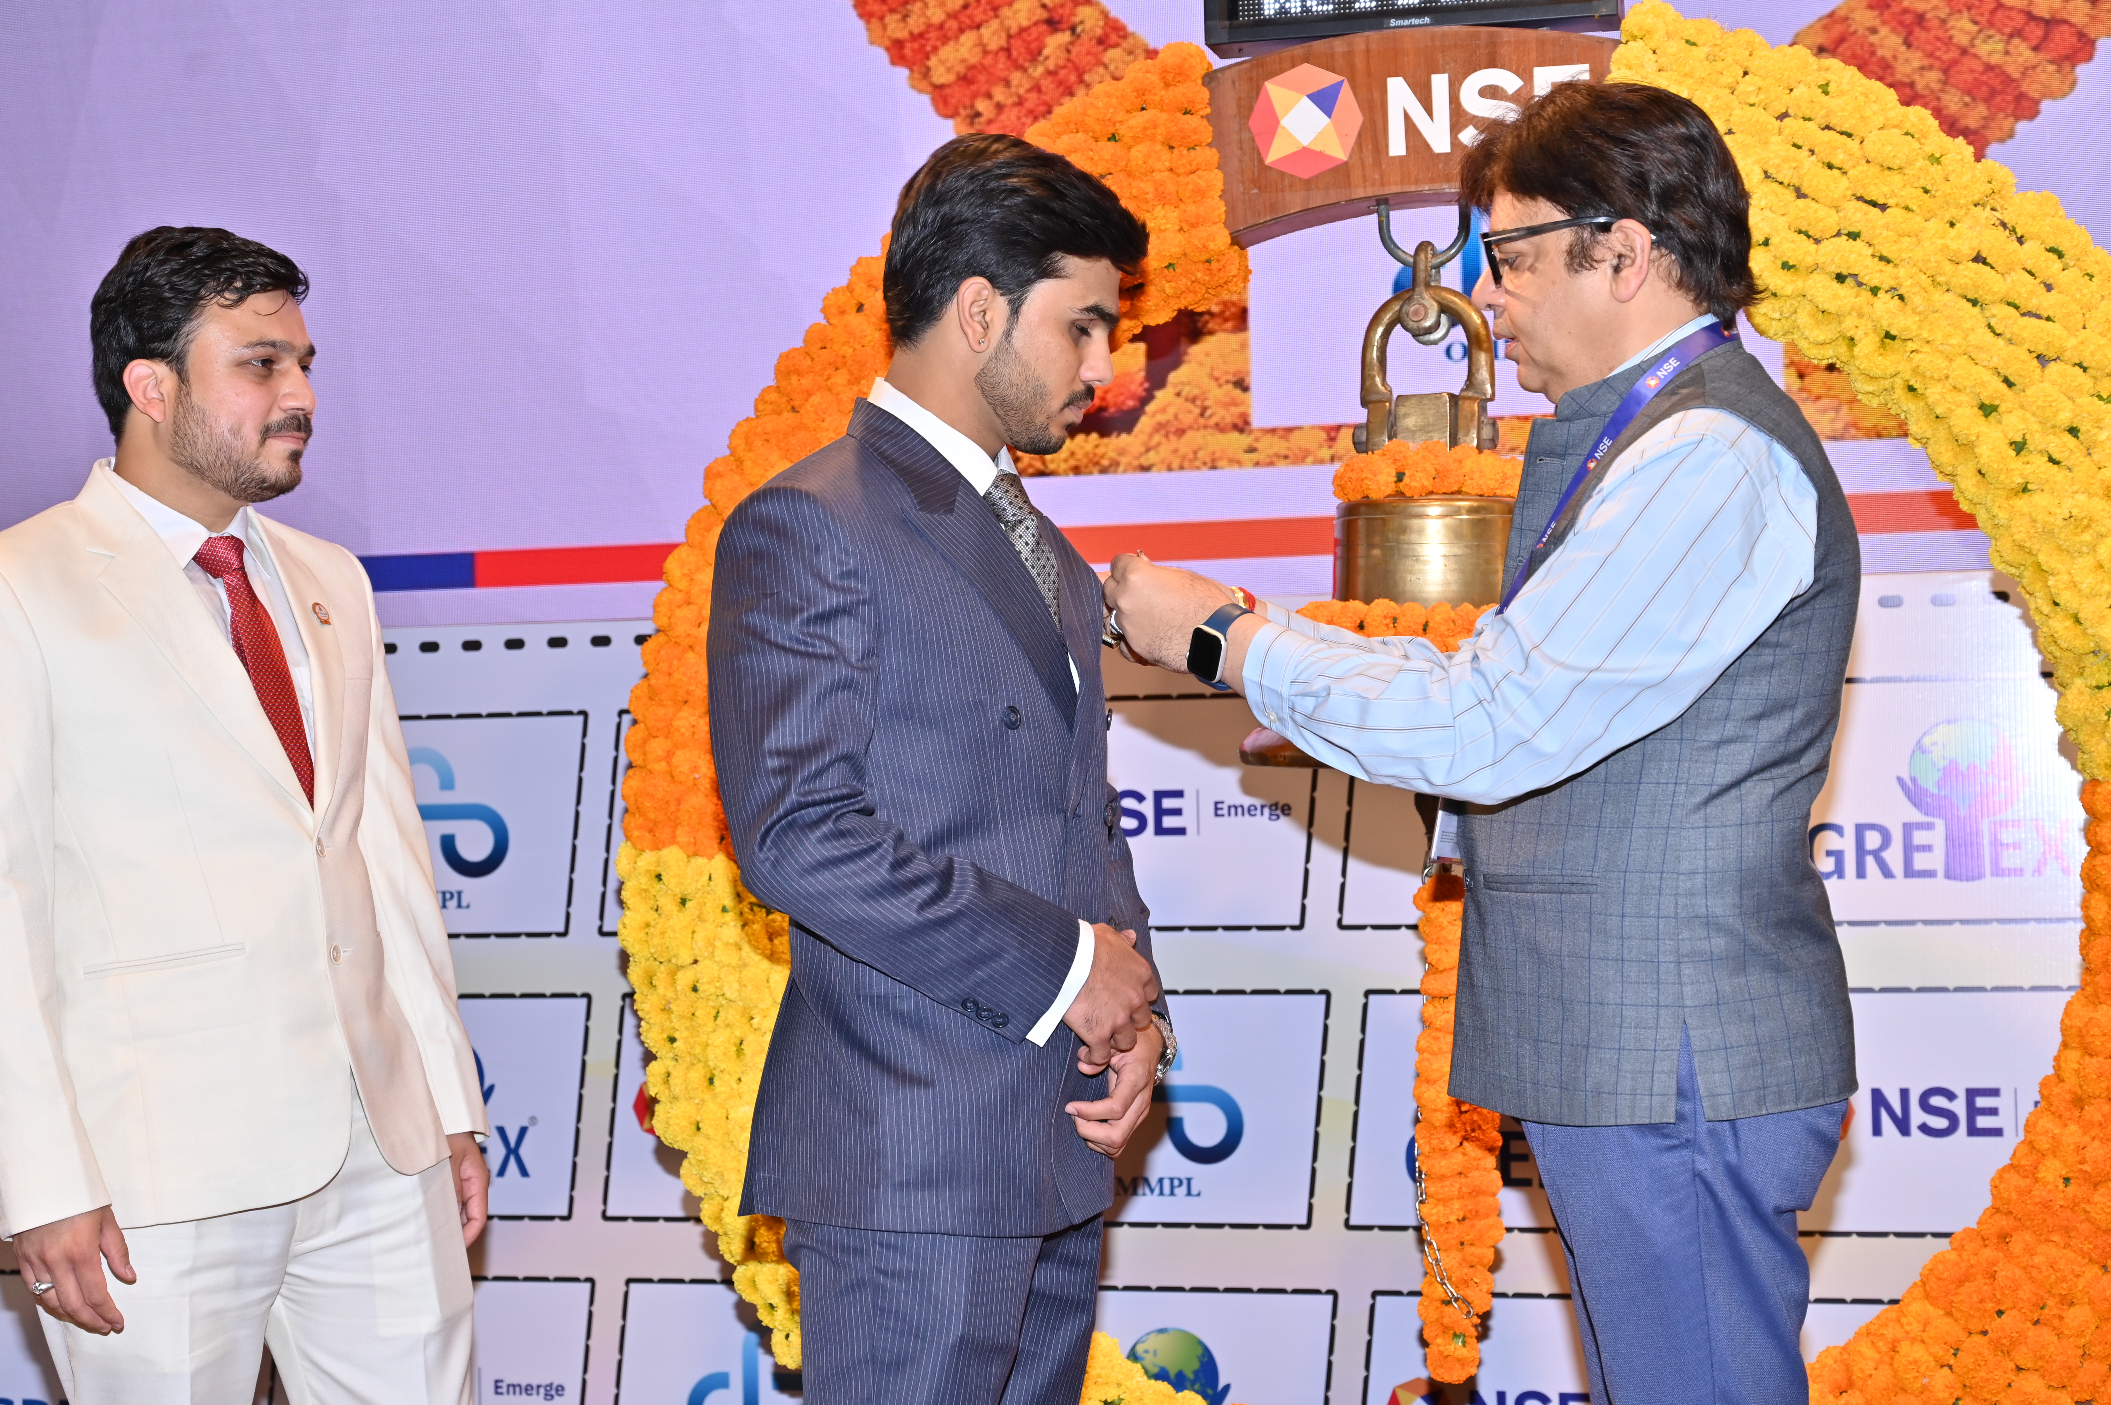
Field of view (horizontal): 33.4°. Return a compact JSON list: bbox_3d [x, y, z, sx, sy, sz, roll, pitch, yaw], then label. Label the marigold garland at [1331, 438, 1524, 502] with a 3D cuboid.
[{"bbox_3d":[0.410,-0.254,3.860,0.218,0.058,0.210,-2,-4,15],"label":"marigold garland"}]

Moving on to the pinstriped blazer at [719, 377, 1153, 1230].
[{"bbox_3d":[-0.107,0.102,3.030,0.340,0.730,0.500,-3,-4,28],"label":"pinstriped blazer"}]

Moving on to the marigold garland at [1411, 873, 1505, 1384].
[{"bbox_3d":[0.439,0.464,3.830,0.095,0.560,0.090,-2,-4,15],"label":"marigold garland"}]

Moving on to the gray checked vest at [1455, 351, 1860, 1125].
[{"bbox_3d":[0.523,0.029,3.070,0.345,0.675,0.470,-2,-3,6],"label":"gray checked vest"}]

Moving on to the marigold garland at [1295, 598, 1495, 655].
[{"bbox_3d":[0.409,-0.075,3.850,0.290,0.070,0.270,-2,-4,15],"label":"marigold garland"}]

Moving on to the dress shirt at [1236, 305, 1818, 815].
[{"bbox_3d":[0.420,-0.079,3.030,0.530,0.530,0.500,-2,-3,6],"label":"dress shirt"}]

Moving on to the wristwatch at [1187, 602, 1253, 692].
[{"bbox_3d":[0.144,-0.047,3.020,0.042,0.070,0.058,23,27,33],"label":"wristwatch"}]

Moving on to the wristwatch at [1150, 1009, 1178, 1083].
[{"bbox_3d":[0.077,0.292,2.970,0.055,0.065,0.040,26,13,-19],"label":"wristwatch"}]

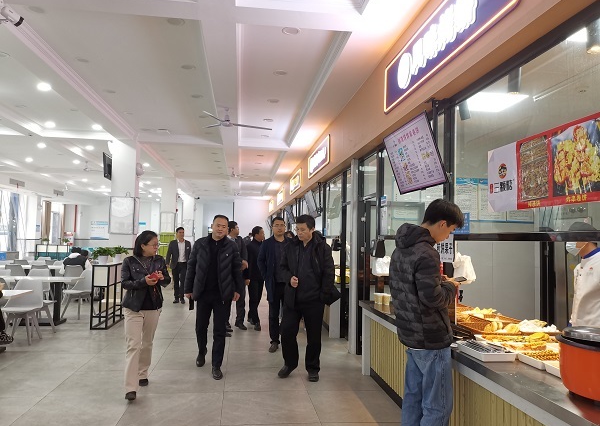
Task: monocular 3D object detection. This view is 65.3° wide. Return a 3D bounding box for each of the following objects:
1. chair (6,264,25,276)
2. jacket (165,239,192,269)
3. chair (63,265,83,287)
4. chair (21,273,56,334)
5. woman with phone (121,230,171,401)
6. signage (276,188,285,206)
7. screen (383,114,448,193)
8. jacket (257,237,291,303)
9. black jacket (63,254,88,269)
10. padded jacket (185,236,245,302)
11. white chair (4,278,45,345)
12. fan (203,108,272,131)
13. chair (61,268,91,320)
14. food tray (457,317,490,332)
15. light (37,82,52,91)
[{"bbox_3d":[-5.951,1.497,9.920,0.480,0.820,0.530,2,-3,-7],"label":"chair"},{"bbox_3d":[-2.753,0.929,10.602,0.600,0.700,0.340,2,-3,-19],"label":"jacket"},{"bbox_3d":[-4.795,1.532,10.097,0.480,0.820,0.530,2,-3,-7],"label":"chair"},{"bbox_3d":[-3.790,1.363,6.813,0.460,0.820,0.520,1,-3,-5],"label":"chair"},{"bbox_3d":[-1.469,0.923,4.447,0.460,1.530,0.400,4,-4,-41],"label":"woman with phone"},{"bbox_3d":[-0.660,-0.528,16.298,0.080,0.430,2.400,2,-3,-7],"label":"signage"},{"bbox_3d":[0.916,-0.442,3.744,0.050,0.530,0.940,-16,-1,-8],"label":"screen"},{"bbox_3d":[-0.289,0.763,6.435,0.560,0.900,0.360,2,-3,-15],"label":"jacket"},{"bbox_3d":[-4.880,1.174,10.165,0.540,0.480,0.380,1,-3,8],"label":"black jacket"},{"bbox_3d":[-0.919,0.597,5.030,0.650,0.700,0.340,2,-3,-10],"label":"padded jacket"},{"bbox_3d":[-3.773,1.350,6.381,0.480,0.820,0.550,2,-3,-7],"label":"white chair"},{"bbox_3d":[-0.920,-1.424,6.869,1.100,0.300,1.140,2,-3,-7],"label":"fan"},{"bbox_3d":[-3.913,1.450,8.407,0.460,0.820,0.520,0,-3,11],"label":"chair"},{"bbox_3d":[1.399,0.895,3.664,0.310,0.090,0.480,2,-3,-7],"label":"food tray"},{"bbox_3d":[-3.503,-1.730,6.411,0.190,0.060,0.190,2,-3,-7],"label":"light"}]

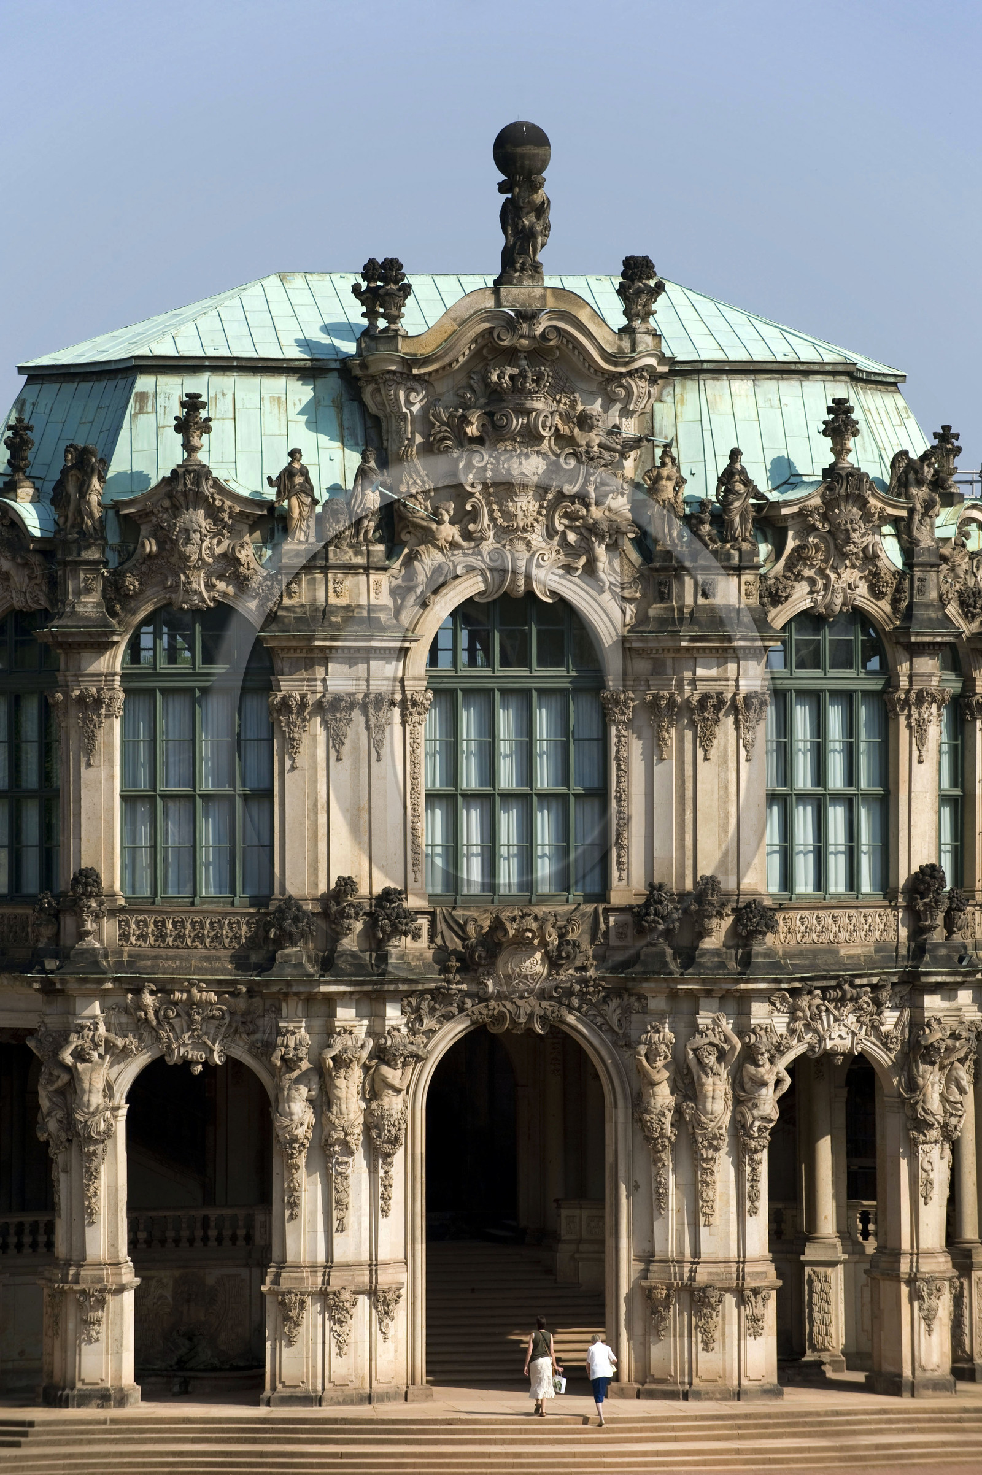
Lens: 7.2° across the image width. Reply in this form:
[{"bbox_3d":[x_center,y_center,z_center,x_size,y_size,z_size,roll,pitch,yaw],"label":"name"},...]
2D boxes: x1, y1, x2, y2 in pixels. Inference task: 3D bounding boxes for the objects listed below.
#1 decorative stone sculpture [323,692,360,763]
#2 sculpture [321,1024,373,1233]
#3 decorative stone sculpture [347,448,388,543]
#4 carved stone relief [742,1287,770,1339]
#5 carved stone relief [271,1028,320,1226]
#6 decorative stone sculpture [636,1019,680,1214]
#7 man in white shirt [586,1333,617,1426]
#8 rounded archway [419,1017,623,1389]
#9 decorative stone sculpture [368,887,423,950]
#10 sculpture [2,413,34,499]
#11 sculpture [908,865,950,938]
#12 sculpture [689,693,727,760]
[{"bbox_3d":[-2.645,-0.172,136.900,0.649,1.217,0.300,0,0,-11],"label":"decorative stone sculpture"},{"bbox_3d":[-2.487,6.733,133.300,0.750,3.480,0.650,0,0,-16],"label":"sculpture"},{"bbox_3d":[-2.205,-4.308,138.500,0.720,1.694,0.600,0,0,-22],"label":"decorative stone sculpture"},{"bbox_3d":[4.529,9.831,133.000,0.500,0.887,0.200,0,0,-14],"label":"carved stone relief"},{"bbox_3d":[-3.330,6.535,131.900,0.820,3.282,0.650,0,0,0],"label":"carved stone relief"},{"bbox_3d":[2.934,6.767,137.600,0.730,3.445,0.680,0,-1,-13],"label":"decorative stone sculpture"},{"bbox_3d":[1.898,11.024,133.500,0.540,1.582,0.450,0,-1,-7],"label":"man in white shirt"},{"bbox_3d":[0.531,8.258,138.000,3.550,6.603,0.950,0,-1,-13],"label":"rounded archway"},{"bbox_3d":[-1.691,3.200,137.600,0.900,1.115,0.850,0,0,-20],"label":"decorative stone sculpture"},{"bbox_3d":[-8.256,-4.946,136.000,0.480,1.480,0.480,0,0,20],"label":"sculpture"},{"bbox_3d":[7.485,2.802,133.200,0.700,1.322,0.680,0,0,0],"label":"sculpture"},{"bbox_3d":[3.722,-0.198,133.700,0.680,1.160,0.300,0,-1,0],"label":"sculpture"}]

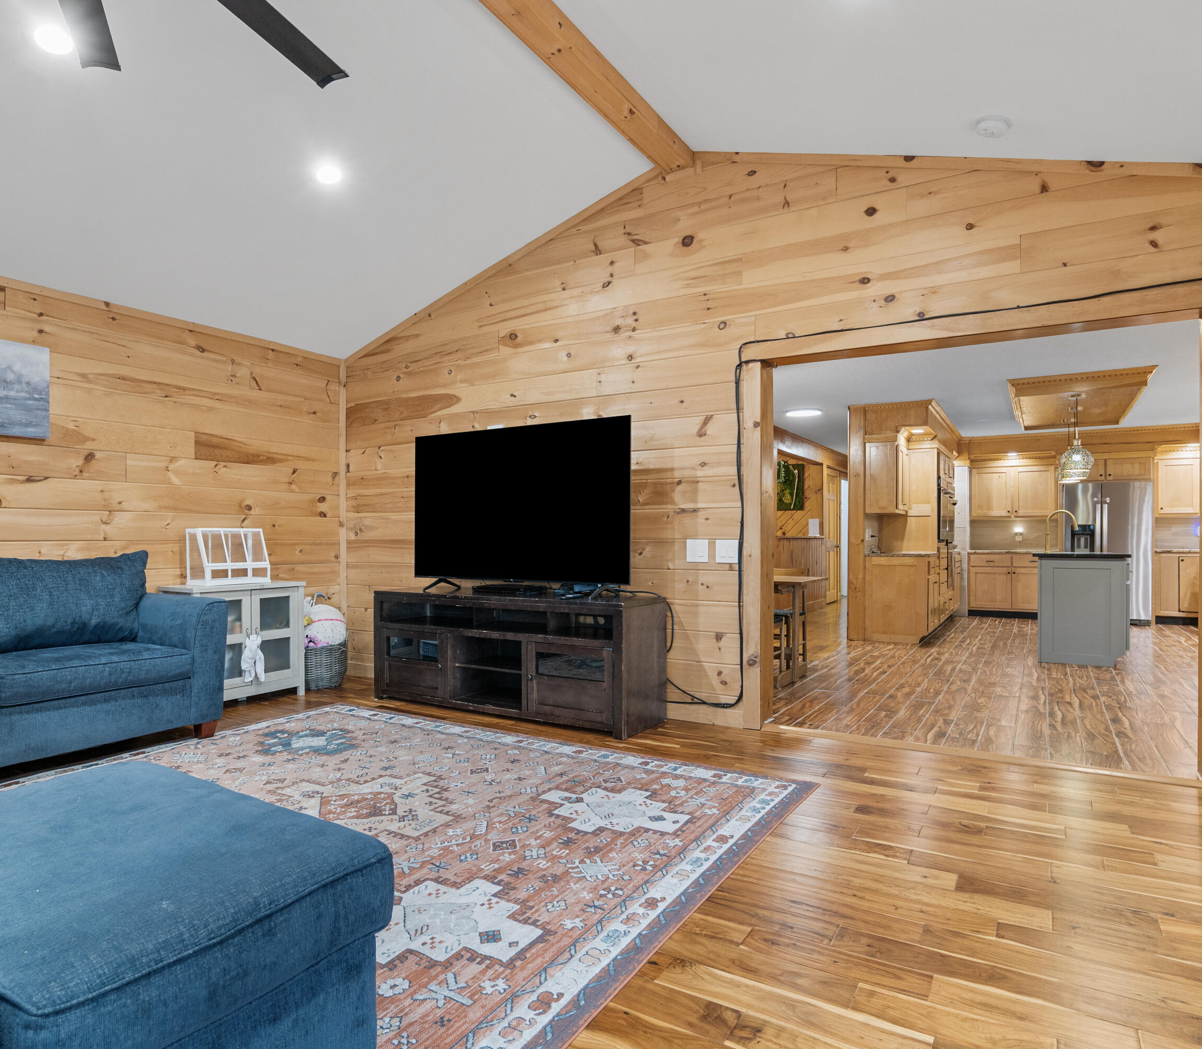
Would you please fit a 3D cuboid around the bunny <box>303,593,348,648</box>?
[{"bbox_3d":[-2.008,0.695,5.064,0.310,0.410,0.290,0,0,-27],"label":"bunny"}]

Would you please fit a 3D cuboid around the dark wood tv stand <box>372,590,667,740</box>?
[{"bbox_3d":[-0.569,0.782,4.375,1.870,0.720,0.485,-1,-1,31],"label":"dark wood tv stand"}]

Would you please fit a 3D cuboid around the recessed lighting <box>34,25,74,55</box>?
[{"bbox_3d":[-1.958,-1.734,2.502,0.140,0.030,0.140,-20,-11,28],"label":"recessed lighting"}]

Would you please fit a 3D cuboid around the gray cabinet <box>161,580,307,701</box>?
[{"bbox_3d":[-2.401,0.791,4.600,0.404,0.769,0.752,0,0,32],"label":"gray cabinet"}]

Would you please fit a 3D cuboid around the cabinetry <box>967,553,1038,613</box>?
[{"bbox_3d":[5.756,0.817,9.785,1.060,0.854,0.610,-1,-1,30],"label":"cabinetry"}]

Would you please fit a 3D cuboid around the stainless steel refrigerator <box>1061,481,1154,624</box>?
[{"bbox_3d":[6.602,0.364,9.191,0.926,1.777,0.760,-1,-1,30],"label":"stainless steel refrigerator"}]

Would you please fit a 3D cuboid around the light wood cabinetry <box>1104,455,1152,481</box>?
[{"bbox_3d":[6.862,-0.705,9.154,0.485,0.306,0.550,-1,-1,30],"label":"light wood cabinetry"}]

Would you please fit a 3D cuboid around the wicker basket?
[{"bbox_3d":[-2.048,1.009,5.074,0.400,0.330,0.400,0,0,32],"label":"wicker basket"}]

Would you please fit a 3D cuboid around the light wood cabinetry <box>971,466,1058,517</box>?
[{"bbox_3d":[5.832,-0.439,9.903,1.049,0.730,0.330,-1,-1,30],"label":"light wood cabinetry"}]

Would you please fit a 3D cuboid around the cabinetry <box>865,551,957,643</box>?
[{"bbox_3d":[3.544,0.746,7.970,0.620,0.910,2.000,0,0,33],"label":"cabinetry"}]

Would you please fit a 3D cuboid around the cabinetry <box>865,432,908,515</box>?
[{"bbox_3d":[3.078,-0.518,7.521,0.325,0.800,0.730,0,0,33],"label":"cabinetry"}]

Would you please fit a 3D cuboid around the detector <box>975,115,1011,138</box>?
[{"bbox_3d":[1.751,-1.769,3.121,0.142,0.045,0.142,17,8,27],"label":"detector"}]

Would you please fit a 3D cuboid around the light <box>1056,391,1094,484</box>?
[{"bbox_3d":[4.287,-0.786,6.293,0.250,0.780,0.250,-1,-1,30],"label":"light"}]

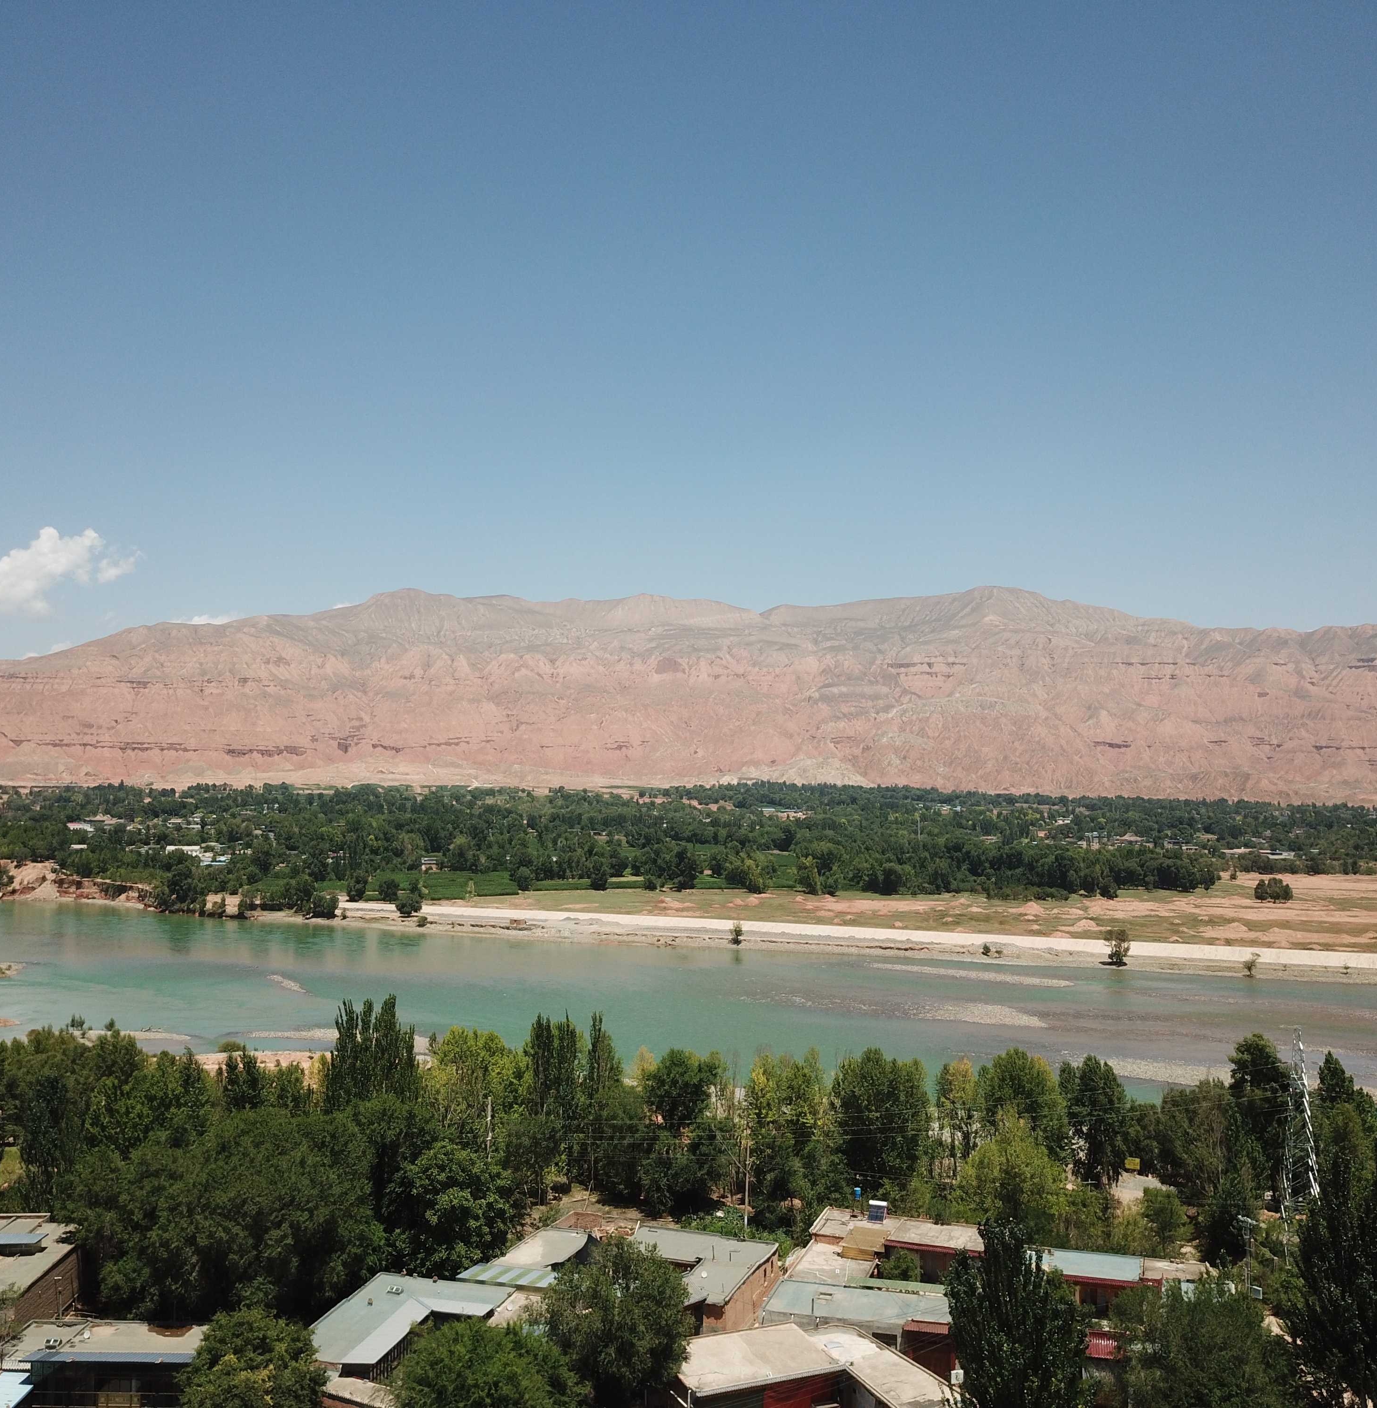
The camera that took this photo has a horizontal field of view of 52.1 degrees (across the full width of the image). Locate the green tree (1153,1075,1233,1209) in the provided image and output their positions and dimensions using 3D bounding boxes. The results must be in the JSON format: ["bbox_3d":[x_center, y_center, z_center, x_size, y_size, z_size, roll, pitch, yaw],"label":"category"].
[{"bbox_3d":[47.460,41.250,132.440,7.430,11.980,7.200,0,-2,0],"label":"green tree"}]

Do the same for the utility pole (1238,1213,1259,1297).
[{"bbox_3d":[49.172,49.367,123.769,0.600,8.370,2.200,3,-3,-40],"label":"utility pole"}]

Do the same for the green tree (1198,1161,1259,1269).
[{"bbox_3d":[52.094,49.337,135.925,6.000,10.460,6.000,0,-2,21],"label":"green tree"}]

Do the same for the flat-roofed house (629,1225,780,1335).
[{"bbox_3d":[-0.978,51.741,125.985,14.040,3.600,15.740,0,-2,21],"label":"flat-roofed house"}]

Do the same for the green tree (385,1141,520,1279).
[{"bbox_3d":[-18.450,40.110,110.220,10.340,11.870,10.030,0,-2,0],"label":"green tree"}]

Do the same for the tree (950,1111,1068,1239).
[{"bbox_3d":[27.390,40.720,120.670,9.840,11.890,9.550,0,-2,0],"label":"tree"}]

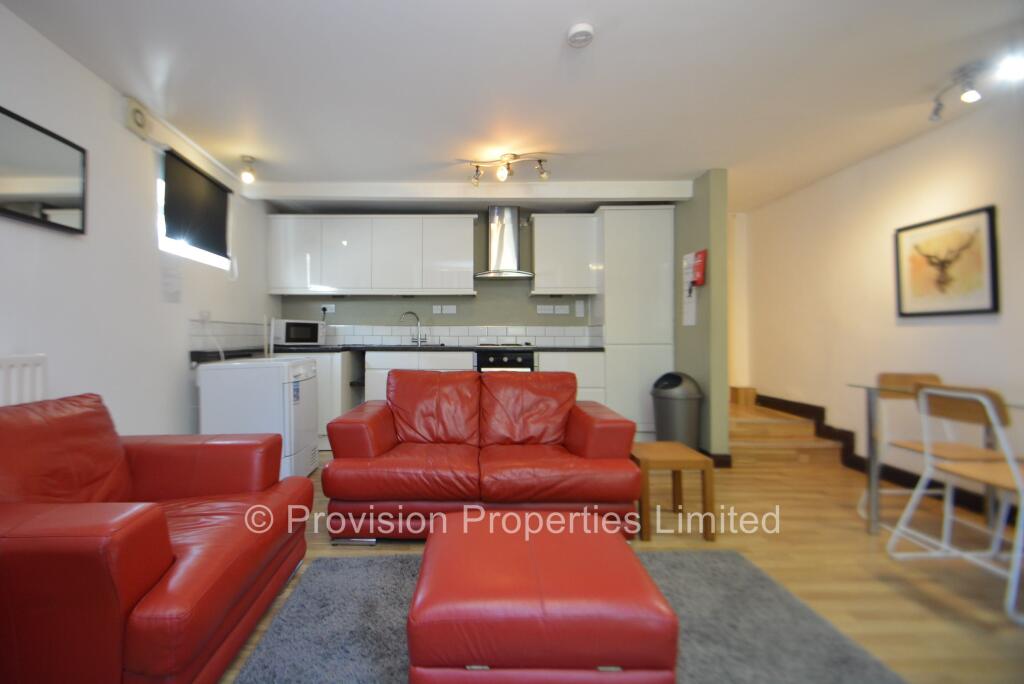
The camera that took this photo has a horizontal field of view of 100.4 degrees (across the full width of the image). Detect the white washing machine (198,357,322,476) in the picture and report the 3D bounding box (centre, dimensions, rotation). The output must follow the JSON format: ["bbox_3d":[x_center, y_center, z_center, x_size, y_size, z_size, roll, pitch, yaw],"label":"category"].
[{"bbox_3d":[-1.748,0.559,3.009,0.560,0.850,0.600,0,1,-10],"label":"white washing machine"}]

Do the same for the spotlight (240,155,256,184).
[{"bbox_3d":[-2.085,-1.355,3.370,0.110,0.210,0.120,0,0,-30],"label":"spotlight"}]

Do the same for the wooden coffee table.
[{"bbox_3d":[0.805,0.777,2.280,0.370,0.400,0.380,0,0,-2],"label":"wooden coffee table"}]

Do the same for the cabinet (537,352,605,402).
[{"bbox_3d":[0.545,0.520,4.204,0.600,0.873,0.580,0,1,0],"label":"cabinet"}]

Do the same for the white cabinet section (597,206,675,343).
[{"bbox_3d":[1.160,-0.607,4.210,0.635,1.265,0.600,0,0,-2],"label":"white cabinet section"}]

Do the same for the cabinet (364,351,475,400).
[{"bbox_3d":[-0.840,0.515,4.210,1.010,0.850,0.580,0,0,-2],"label":"cabinet"}]

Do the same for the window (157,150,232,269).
[{"bbox_3d":[-2.360,-0.945,3.220,0.090,0.670,0.790,0,0,-3],"label":"window"}]

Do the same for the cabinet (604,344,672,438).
[{"bbox_3d":[1.160,0.483,4.210,0.630,0.920,0.600,0,0,-2],"label":"cabinet"}]

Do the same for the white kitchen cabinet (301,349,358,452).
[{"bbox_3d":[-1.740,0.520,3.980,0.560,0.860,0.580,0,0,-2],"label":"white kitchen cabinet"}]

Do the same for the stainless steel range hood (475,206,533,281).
[{"bbox_3d":[-0.083,-0.997,4.244,0.600,0.710,0.490,0,1,0],"label":"stainless steel range hood"}]

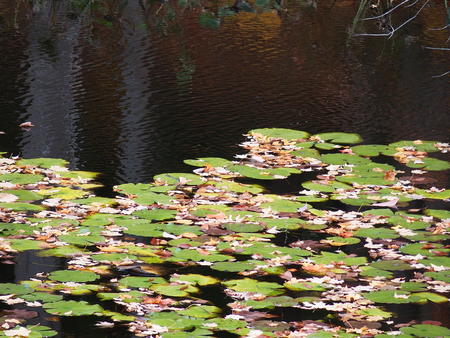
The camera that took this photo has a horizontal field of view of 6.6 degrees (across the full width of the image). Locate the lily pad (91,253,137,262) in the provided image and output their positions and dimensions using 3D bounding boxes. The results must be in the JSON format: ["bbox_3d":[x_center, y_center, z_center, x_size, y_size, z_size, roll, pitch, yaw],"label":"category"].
[{"bbox_3d":[-0.390,0.317,13.823,0.167,0.014,0.167,0,12,0],"label":"lily pad"}]

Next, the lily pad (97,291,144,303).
[{"bbox_3d":[-0.394,0.483,14.772,0.185,0.020,0.172,0,12,0],"label":"lily pad"}]

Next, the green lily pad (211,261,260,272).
[{"bbox_3d":[0.033,0.344,13.697,0.168,0.014,0.168,0,12,0],"label":"green lily pad"}]

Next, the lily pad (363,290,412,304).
[{"bbox_3d":[0.551,0.436,13.264,0.173,0.014,0.179,0,12,0],"label":"lily pad"}]

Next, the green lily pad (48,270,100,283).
[{"bbox_3d":[-0.523,0.373,13.558,0.181,0.014,0.180,0,12,0],"label":"green lily pad"}]

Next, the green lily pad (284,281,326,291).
[{"bbox_3d":[0.280,0.399,13.436,0.153,0.014,0.164,0,12,0],"label":"green lily pad"}]

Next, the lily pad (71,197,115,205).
[{"bbox_3d":[-0.493,0.125,14.729,0.181,0.014,0.184,0,12,0],"label":"lily pad"}]

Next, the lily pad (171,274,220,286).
[{"bbox_3d":[-0.116,0.429,15.019,0.189,0.020,0.175,0,12,0],"label":"lily pad"}]

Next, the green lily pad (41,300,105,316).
[{"bbox_3d":[-0.509,0.469,13.107,0.205,0.014,0.208,0,12,0],"label":"green lily pad"}]

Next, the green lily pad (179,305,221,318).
[{"bbox_3d":[-0.093,0.530,14.527,0.160,0.030,0.149,0,12,0],"label":"green lily pad"}]

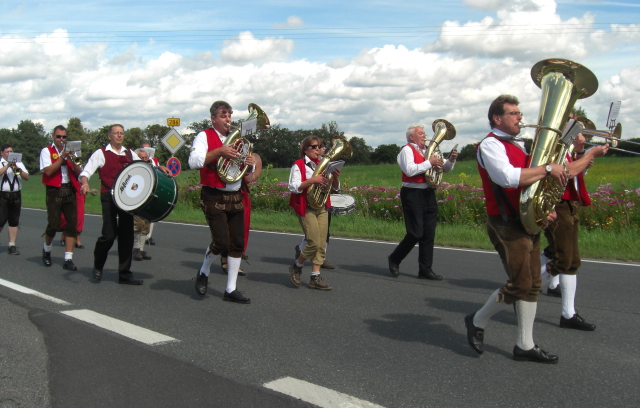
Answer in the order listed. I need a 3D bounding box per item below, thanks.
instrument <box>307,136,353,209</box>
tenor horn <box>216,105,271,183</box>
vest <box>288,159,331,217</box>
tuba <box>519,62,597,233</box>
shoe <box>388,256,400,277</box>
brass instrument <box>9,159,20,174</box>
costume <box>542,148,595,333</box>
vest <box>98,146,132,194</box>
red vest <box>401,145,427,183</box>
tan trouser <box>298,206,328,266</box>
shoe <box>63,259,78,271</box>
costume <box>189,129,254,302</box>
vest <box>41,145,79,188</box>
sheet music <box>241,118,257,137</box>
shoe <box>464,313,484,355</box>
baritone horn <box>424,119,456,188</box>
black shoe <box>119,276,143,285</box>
[{"bbox_3d":[0.100,-0.332,7.400,0.330,0.740,0.290,23,2,-43],"label":"instrument"},{"bbox_3d":[-0.689,-0.534,6.250,0.350,0.720,0.290,24,2,-42],"label":"tenor horn"},{"bbox_3d":[-0.114,-0.178,7.600,0.280,0.620,0.430,1,3,45],"label":"vest"},{"bbox_3d":[1.502,-0.367,4.480,0.450,1.040,0.440,7,-15,38],"label":"tuba"},{"bbox_3d":[0.859,0.721,8.100,0.100,0.280,0.115,-2,-34,-32],"label":"shoe"},{"bbox_3d":[-4.791,-0.595,11.000,0.140,0.180,0.480,-2,23,-24],"label":"brass instrument"},{"bbox_3d":[1.897,0.268,5.450,0.550,1.410,0.500,2,3,40],"label":"costume"},{"bbox_3d":[-2.259,-0.372,7.800,0.420,0.540,0.270,-2,3,-38],"label":"vest"},{"bbox_3d":[1.069,-0.458,7.950,0.280,0.470,0.400,1,3,40],"label":"red vest"},{"bbox_3d":[-0.064,0.313,7.450,0.320,0.680,0.350,2,3,44],"label":"tan trouser"},{"bbox_3d":[-3.143,0.762,8.850,0.290,0.125,0.105,1,3,45],"label":"shoe"},{"bbox_3d":[-0.935,0.099,6.600,0.560,1.600,0.550,-2,3,-43],"label":"costume"},{"bbox_3d":[-3.318,-0.471,8.950,0.450,0.550,0.280,-3,3,-42],"label":"vest"},{"bbox_3d":[-0.652,-0.700,6.450,0.180,0.150,0.015,-9,17,-38],"label":"sheet music"},{"bbox_3d":[1.044,0.879,4.750,0.120,0.285,0.110,-34,-21,36],"label":"shoe"},{"bbox_3d":[1.329,-0.557,7.750,0.290,0.730,0.320,15,3,42],"label":"baritone horn"},{"bbox_3d":[-2.071,0.833,7.700,0.300,0.110,0.105,1,3,33],"label":"black shoe"}]

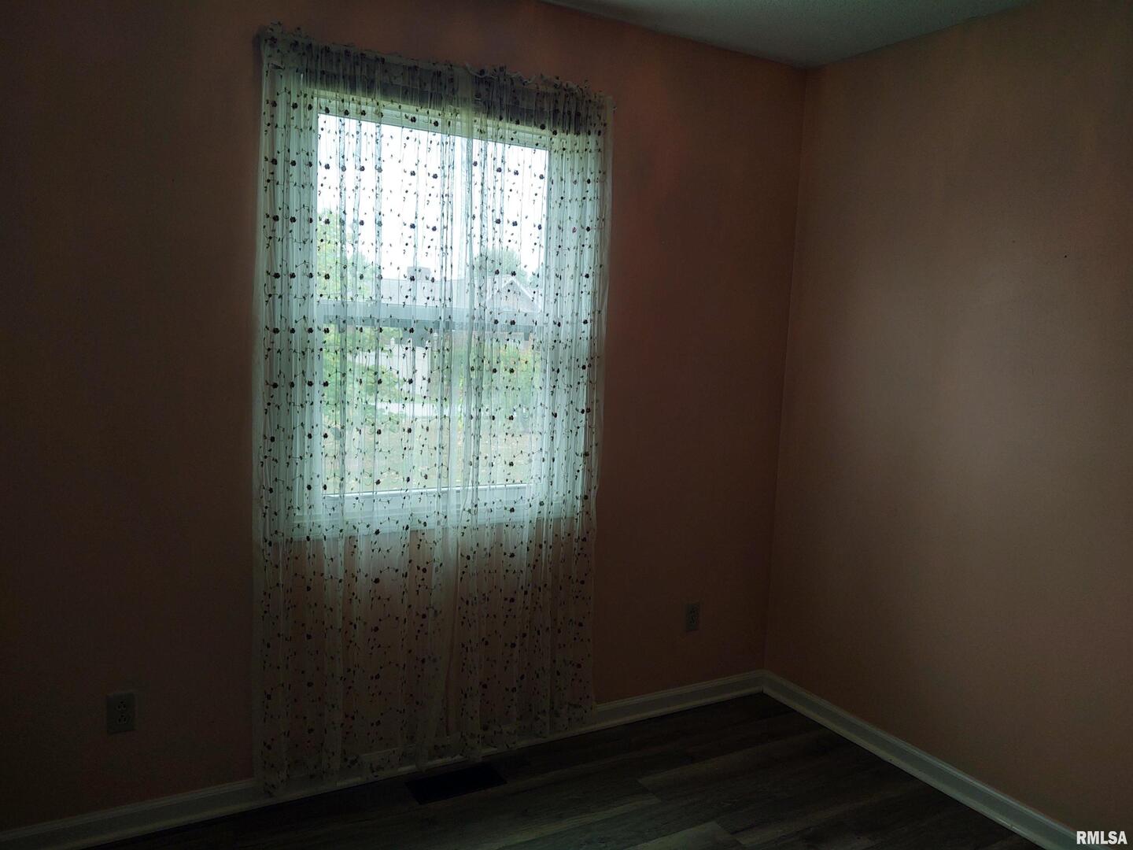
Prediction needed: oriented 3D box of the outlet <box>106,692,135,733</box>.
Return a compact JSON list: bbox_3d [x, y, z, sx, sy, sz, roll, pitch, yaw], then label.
[{"bbox_3d":[-1.225,0.792,2.432,0.071,0.115,0.009,-2,8,-30],"label":"outlet"}]

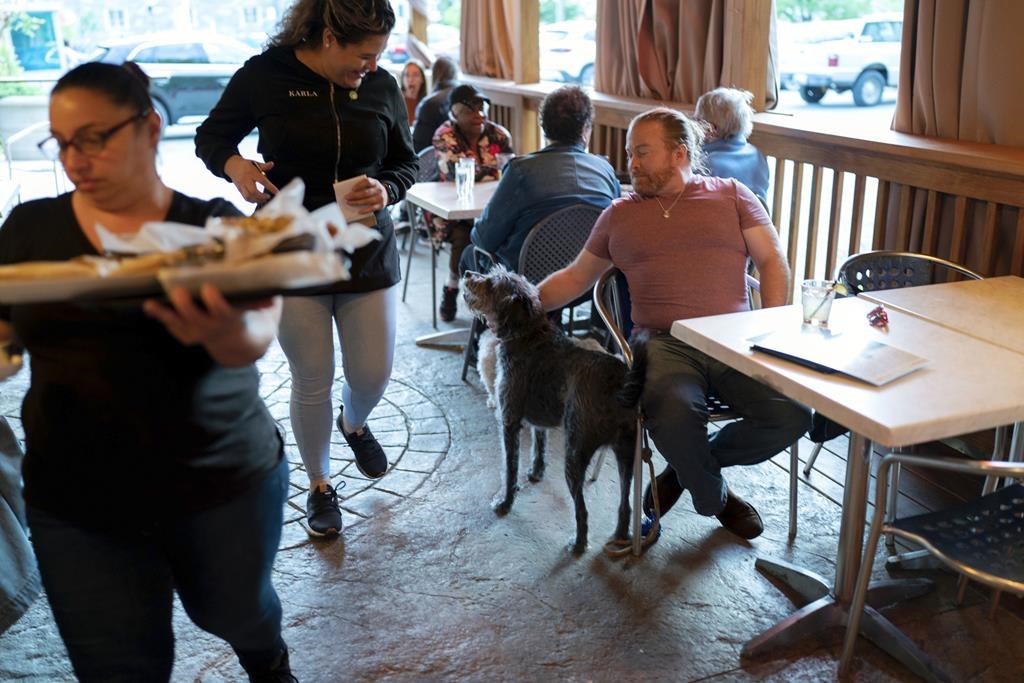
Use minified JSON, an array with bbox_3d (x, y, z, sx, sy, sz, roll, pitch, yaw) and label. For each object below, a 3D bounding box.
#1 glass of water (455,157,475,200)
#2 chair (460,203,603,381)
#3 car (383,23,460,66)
[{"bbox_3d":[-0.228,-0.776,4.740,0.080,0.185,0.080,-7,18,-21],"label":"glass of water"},{"bbox_3d":[0.128,-0.202,4.276,0.560,0.850,0.580,-9,19,-27],"label":"chair"},{"bbox_3d":[-1.408,-8.236,28.554,4.500,1.650,1.830,-11,20,-29],"label":"car"}]

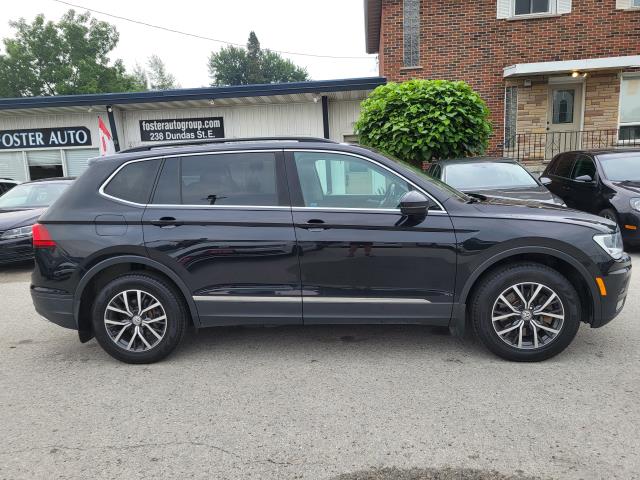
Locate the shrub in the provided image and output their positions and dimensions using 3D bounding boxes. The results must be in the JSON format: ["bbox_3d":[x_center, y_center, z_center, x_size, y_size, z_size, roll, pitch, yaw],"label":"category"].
[{"bbox_3d":[2.347,-1.978,10.900,3.050,3.250,2.900,-2,9,5],"label":"shrub"}]

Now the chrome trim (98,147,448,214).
[{"bbox_3d":[-0.367,-0.390,3.431,2.480,0.500,0.200,-2,9,5],"label":"chrome trim"}]

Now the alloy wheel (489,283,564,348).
[{"bbox_3d":[1.432,0.515,3.381,0.470,0.470,0.190,-2,9,5],"label":"alloy wheel"}]

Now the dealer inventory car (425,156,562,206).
[{"bbox_3d":[2.808,-0.709,8.454,1.800,1.450,4.600,-1,9,7],"label":"dealer inventory car"}]

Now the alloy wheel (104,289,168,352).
[{"bbox_3d":[-1.346,0.592,3.633,0.470,0.470,0.190,-2,9,5],"label":"alloy wheel"}]

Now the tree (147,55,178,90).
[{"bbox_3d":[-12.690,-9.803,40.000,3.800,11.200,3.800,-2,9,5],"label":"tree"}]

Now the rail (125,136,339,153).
[{"bbox_3d":[-0.691,-0.712,3.607,1.670,0.100,0.080,-2,9,5],"label":"rail"}]

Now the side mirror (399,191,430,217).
[{"bbox_3d":[0.620,-0.243,3.196,0.180,0.180,0.230,-2,9,5],"label":"side mirror"}]

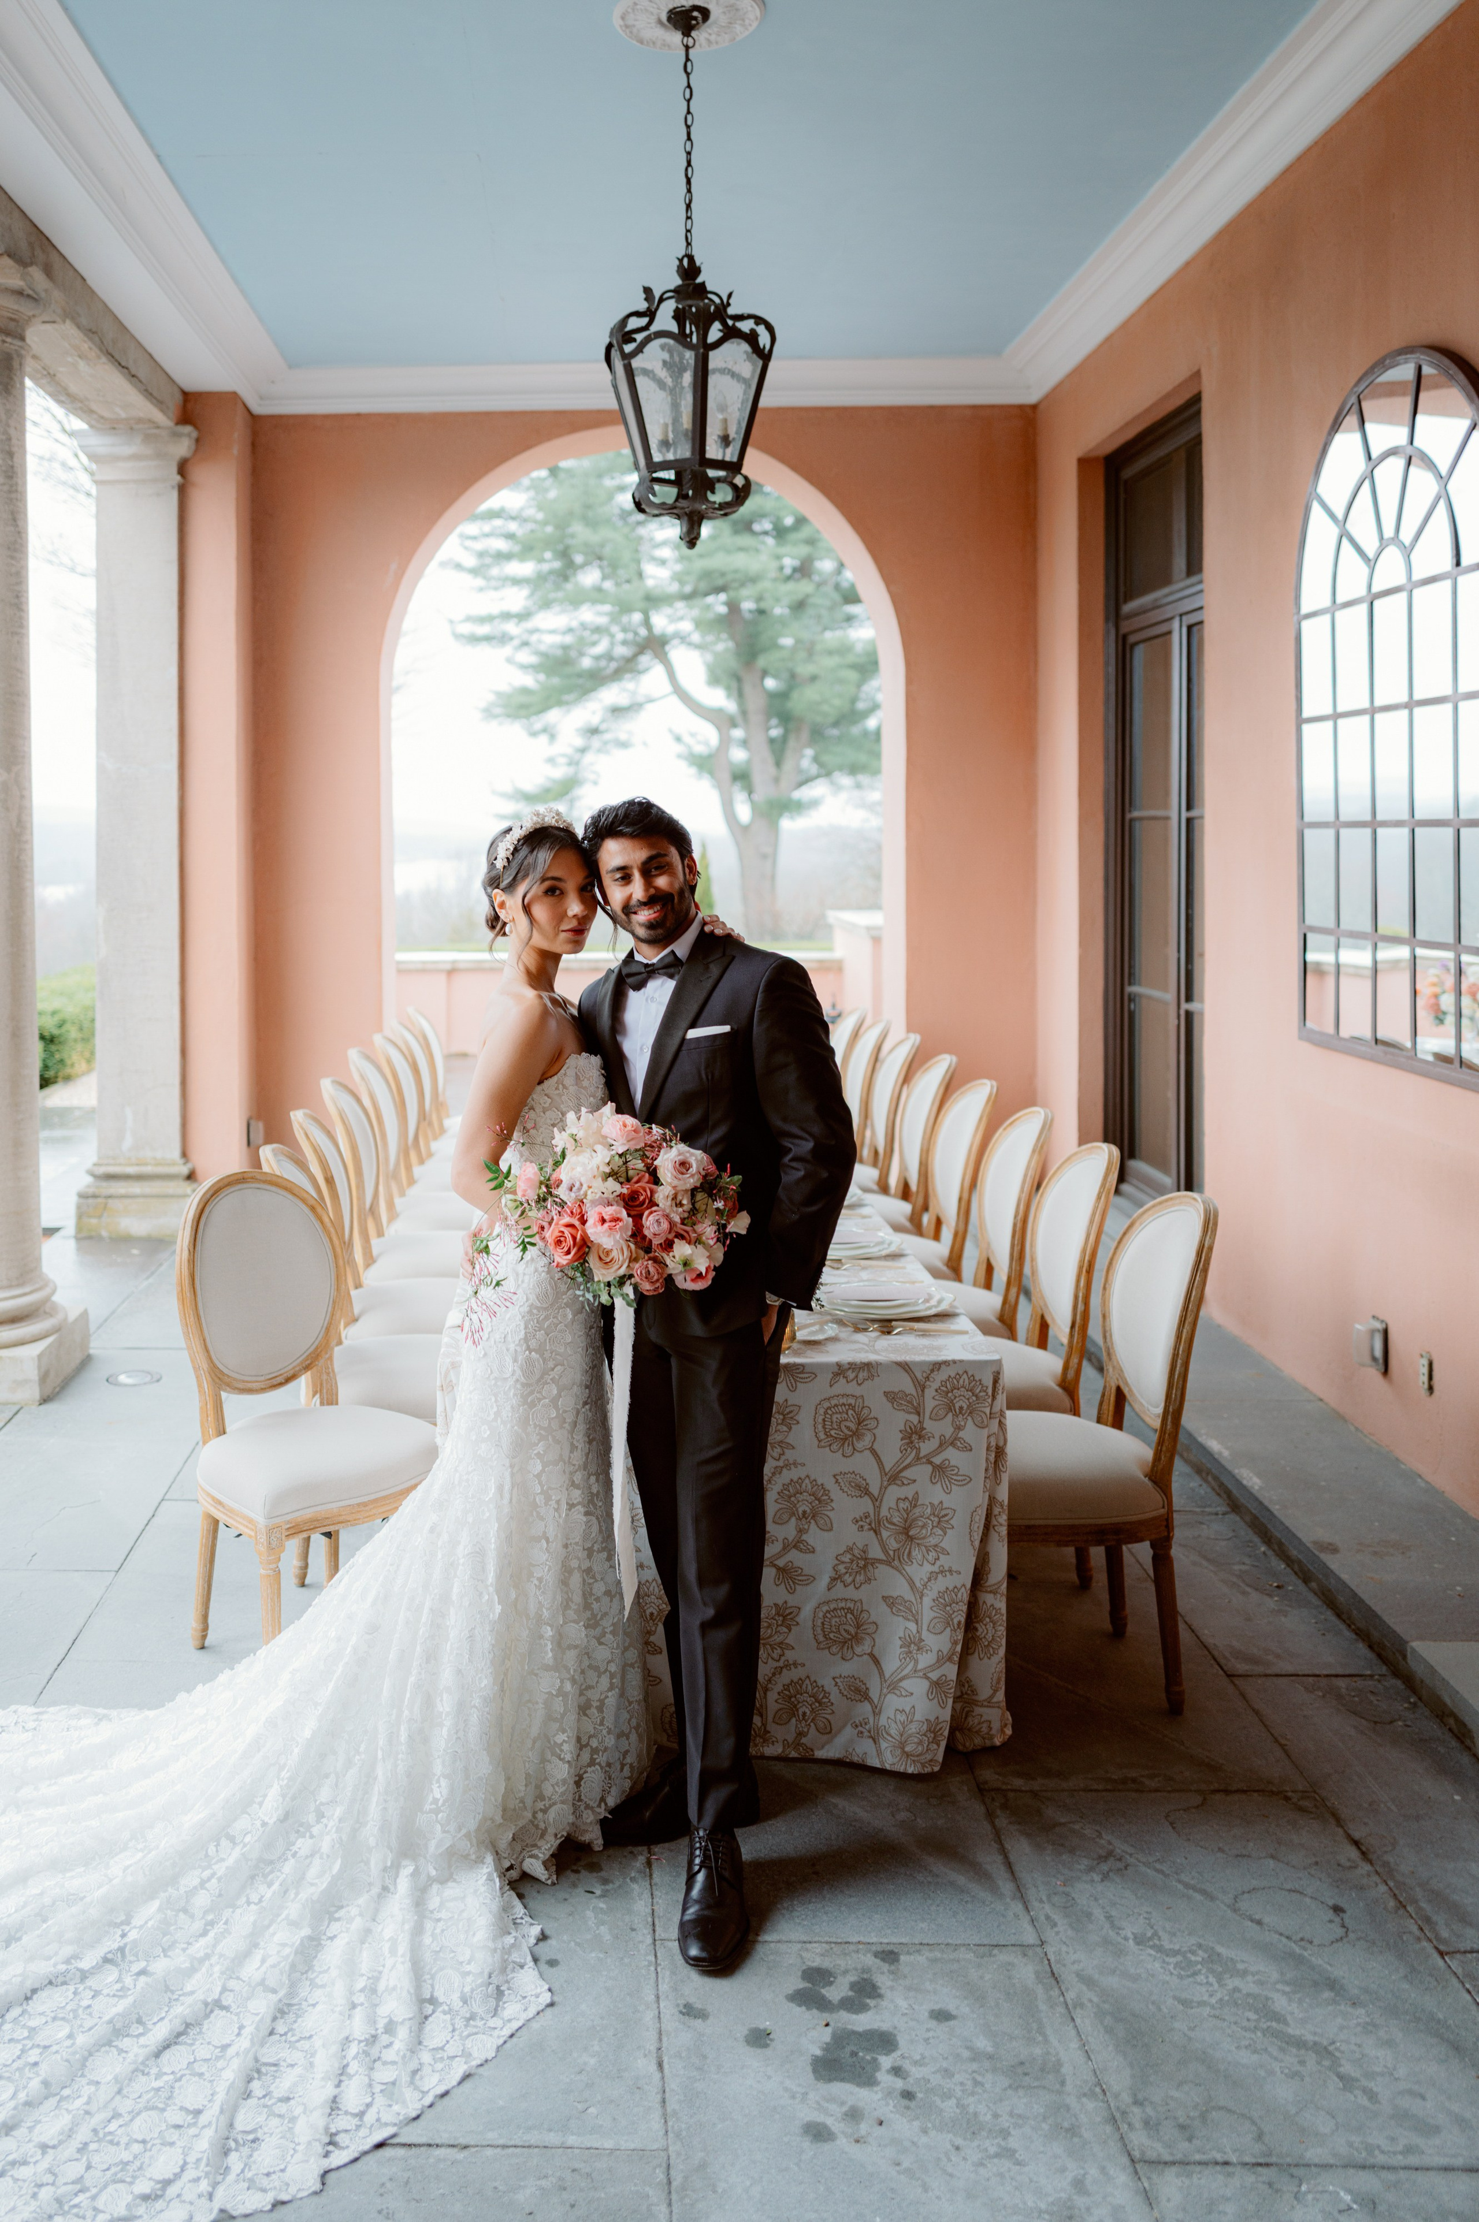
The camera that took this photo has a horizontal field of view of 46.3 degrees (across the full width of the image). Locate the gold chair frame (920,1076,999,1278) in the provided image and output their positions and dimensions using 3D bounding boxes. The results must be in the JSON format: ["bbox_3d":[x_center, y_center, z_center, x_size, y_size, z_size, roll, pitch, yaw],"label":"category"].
[{"bbox_3d":[0.477,0.392,5.346,0.570,0.970,0.500,-1,7,-6],"label":"gold chair frame"}]

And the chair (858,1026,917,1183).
[{"bbox_3d":[0.377,0.217,6.290,0.570,0.980,0.500,0,6,-3],"label":"chair"}]

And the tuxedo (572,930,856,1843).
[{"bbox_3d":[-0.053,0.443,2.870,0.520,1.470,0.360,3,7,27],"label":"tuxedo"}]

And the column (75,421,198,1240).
[{"bbox_3d":[-2.566,-1.193,7.350,0.520,3.400,0.420,-1,7,-2],"label":"column"}]

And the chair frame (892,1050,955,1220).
[{"bbox_3d":[0.426,0.297,5.897,0.570,0.970,0.500,-1,7,-6],"label":"chair frame"}]

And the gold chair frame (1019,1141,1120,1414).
[{"bbox_3d":[0.615,0.568,4.070,0.570,0.980,0.500,0,6,-3],"label":"gold chair frame"}]

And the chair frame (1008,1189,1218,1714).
[{"bbox_3d":[0.650,0.658,3.500,0.570,0.980,0.500,-1,6,-6],"label":"chair frame"}]

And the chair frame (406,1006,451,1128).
[{"bbox_3d":[-1.147,0.041,7.410,0.570,0.980,0.500,0,6,-2],"label":"chair frame"}]

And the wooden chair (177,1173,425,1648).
[{"bbox_3d":[-0.873,0.650,3.550,0.500,0.980,0.570,-6,8,-43],"label":"wooden chair"}]

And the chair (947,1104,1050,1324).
[{"bbox_3d":[0.545,0.478,4.792,0.570,0.970,0.500,-1,7,-6],"label":"chair"}]

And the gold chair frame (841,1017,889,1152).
[{"bbox_3d":[0.315,0.129,6.850,0.570,0.980,0.500,0,6,-3],"label":"gold chair frame"}]

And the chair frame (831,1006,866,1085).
[{"bbox_3d":[0.239,0.040,7.487,0.570,0.970,0.500,-1,7,-6],"label":"chair frame"}]

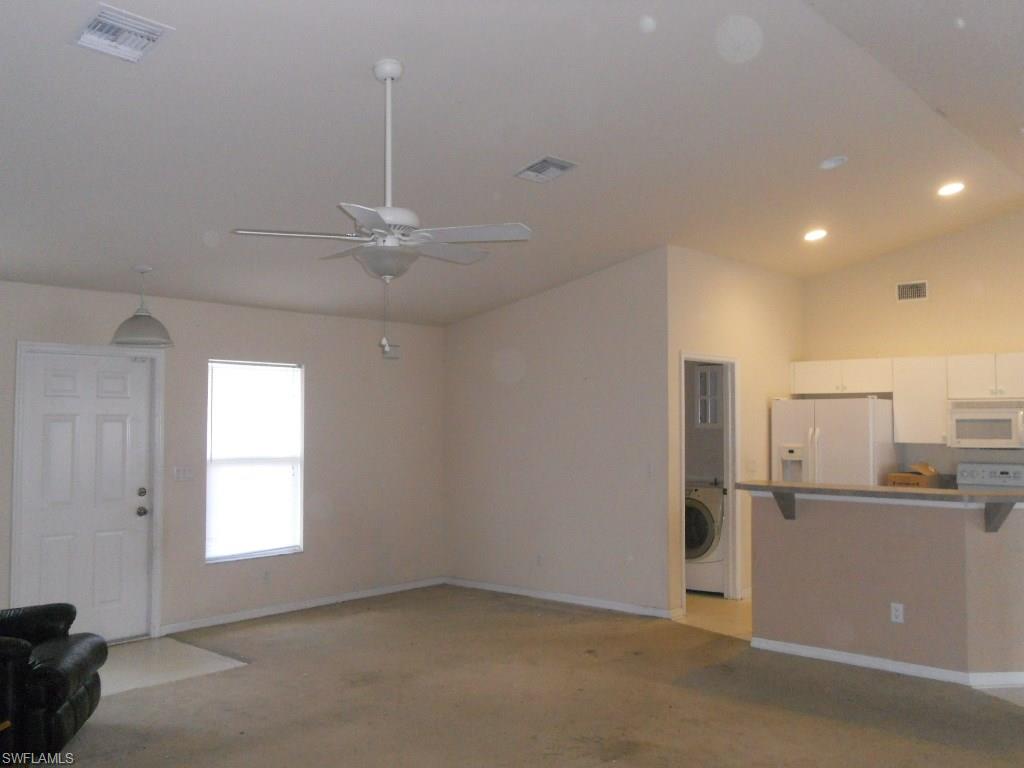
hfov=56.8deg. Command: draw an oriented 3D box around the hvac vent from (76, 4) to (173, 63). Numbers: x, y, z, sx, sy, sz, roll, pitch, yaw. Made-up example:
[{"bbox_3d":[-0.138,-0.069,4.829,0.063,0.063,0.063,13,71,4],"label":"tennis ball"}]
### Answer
[{"bbox_3d":[-1.518,-1.361,3.702,0.301,0.030,0.286,-17,-13,41],"label":"hvac vent"}]

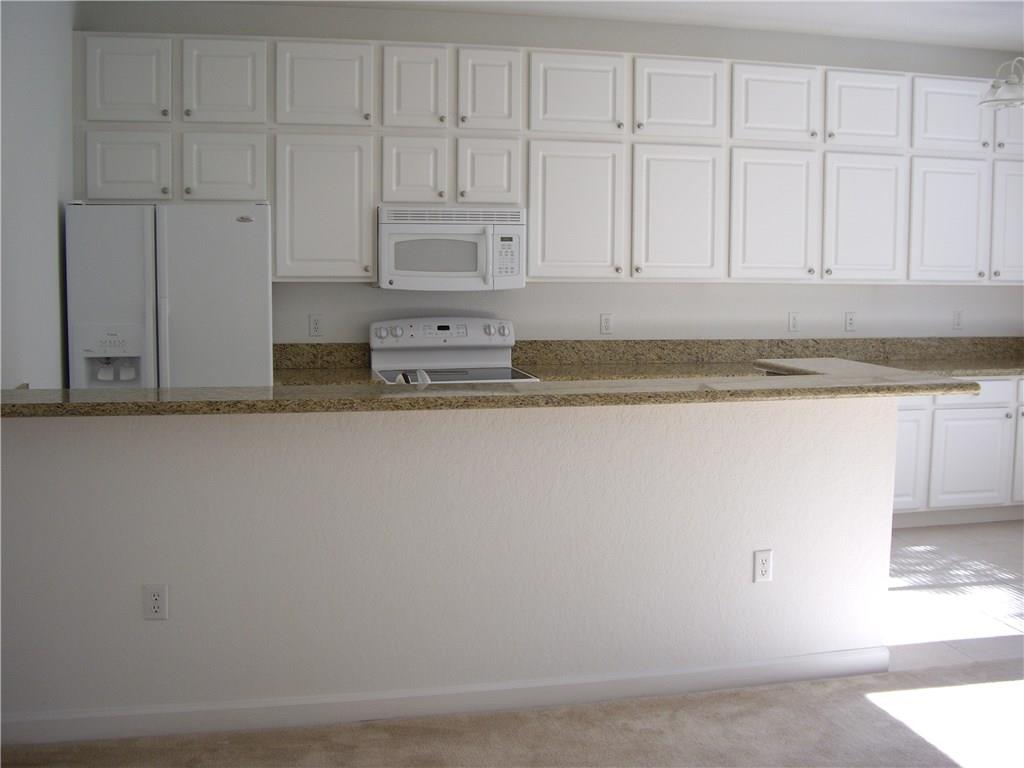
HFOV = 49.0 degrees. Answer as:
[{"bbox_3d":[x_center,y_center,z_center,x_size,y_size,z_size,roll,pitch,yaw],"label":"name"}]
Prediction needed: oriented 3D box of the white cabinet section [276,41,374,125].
[{"bbox_3d":[-0.953,-1.495,5.657,0.480,0.410,0.310,-1,5,-13],"label":"white cabinet section"}]

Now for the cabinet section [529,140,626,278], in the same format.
[{"bbox_3d":[0.306,-0.922,6.003,0.533,0.715,0.310,-1,5,-13],"label":"cabinet section"}]

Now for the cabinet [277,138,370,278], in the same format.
[{"bbox_3d":[-0.969,-0.901,5.757,0.503,0.733,0.320,-1,6,-13],"label":"cabinet"}]

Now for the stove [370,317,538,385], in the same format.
[{"bbox_3d":[-0.308,0.259,5.808,0.760,1.190,0.710,-1,6,-13],"label":"stove"}]

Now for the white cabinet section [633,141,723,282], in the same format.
[{"bbox_3d":[0.852,-0.932,6.132,0.524,0.711,0.310,-1,5,-13],"label":"white cabinet section"}]

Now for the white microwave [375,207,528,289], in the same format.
[{"bbox_3d":[-0.337,-0.702,5.883,0.758,0.422,0.395,-1,6,-13],"label":"white microwave"}]

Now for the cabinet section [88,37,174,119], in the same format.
[{"bbox_3d":[-1.851,-1.465,5.488,0.417,0.417,0.320,-1,6,-13],"label":"cabinet section"}]

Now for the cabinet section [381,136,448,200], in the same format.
[{"bbox_3d":[-0.523,-1.097,5.824,0.340,0.338,0.320,-1,6,-13],"label":"cabinet section"}]

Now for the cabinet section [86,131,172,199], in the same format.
[{"bbox_3d":[-1.862,-1.063,5.520,0.417,0.338,0.320,-1,6,-13],"label":"cabinet section"}]

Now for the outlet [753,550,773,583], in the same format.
[{"bbox_3d":[0.872,0.634,3.906,0.071,0.115,0.012,-1,6,-13],"label":"outlet"}]

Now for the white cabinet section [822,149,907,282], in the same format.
[{"bbox_3d":[1.936,-0.947,6.388,0.541,0.712,0.310,-1,5,-13],"label":"white cabinet section"}]

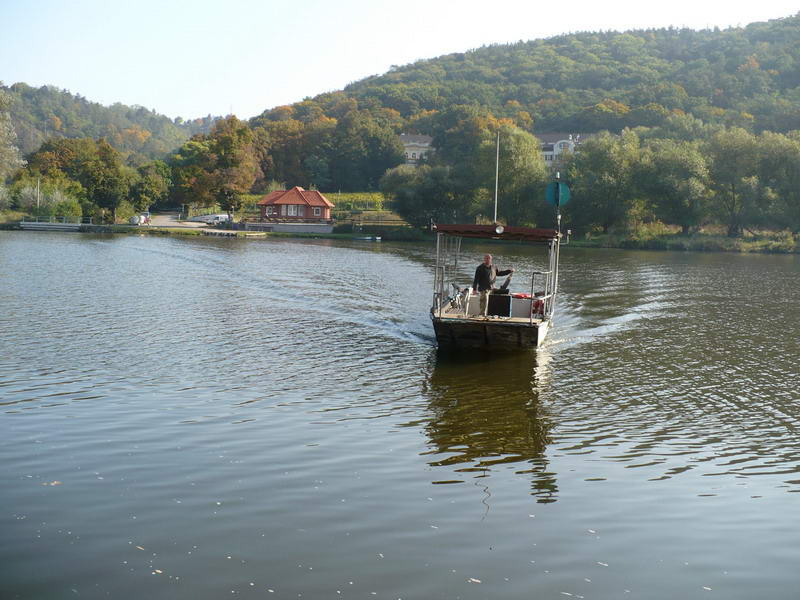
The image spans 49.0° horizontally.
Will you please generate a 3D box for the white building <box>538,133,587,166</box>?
[{"bbox_3d":[53.612,-47.652,284.801,19.000,12.500,12.000,3,5,12],"label":"white building"}]

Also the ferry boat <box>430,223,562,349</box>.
[{"bbox_3d":[2.868,-0.649,25.133,3.050,3.000,7.800,2,5,8],"label":"ferry boat"}]

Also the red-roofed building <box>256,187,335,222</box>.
[{"bbox_3d":[-17.944,-16.370,151.189,12.200,6.000,8.300,2,5,3],"label":"red-roofed building"}]

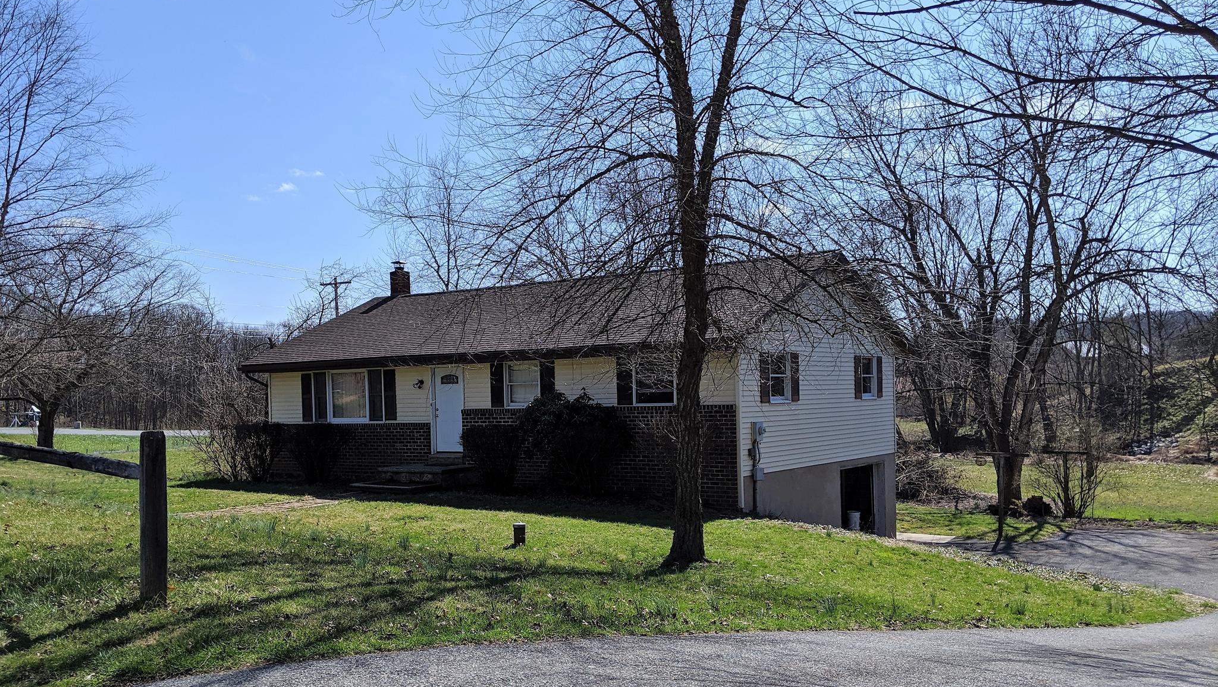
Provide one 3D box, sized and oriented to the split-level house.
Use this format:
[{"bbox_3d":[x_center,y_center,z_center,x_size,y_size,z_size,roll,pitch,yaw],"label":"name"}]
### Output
[{"bbox_3d":[-1.205,1.530,25.833,16.020,7.210,9.130,-3,-4,37],"label":"split-level house"}]

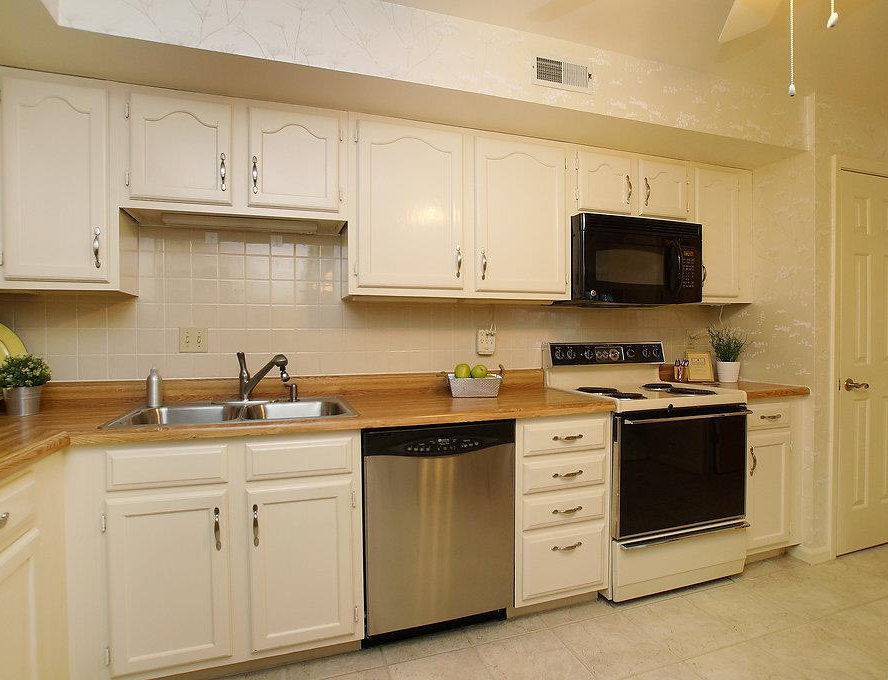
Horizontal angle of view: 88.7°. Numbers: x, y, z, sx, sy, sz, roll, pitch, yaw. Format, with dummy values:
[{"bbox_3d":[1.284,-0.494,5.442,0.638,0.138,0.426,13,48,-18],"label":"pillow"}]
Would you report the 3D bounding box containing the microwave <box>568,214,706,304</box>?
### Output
[{"bbox_3d":[0.952,-0.401,2.448,0.755,0.420,0.400,-1,1,-18],"label":"microwave"}]

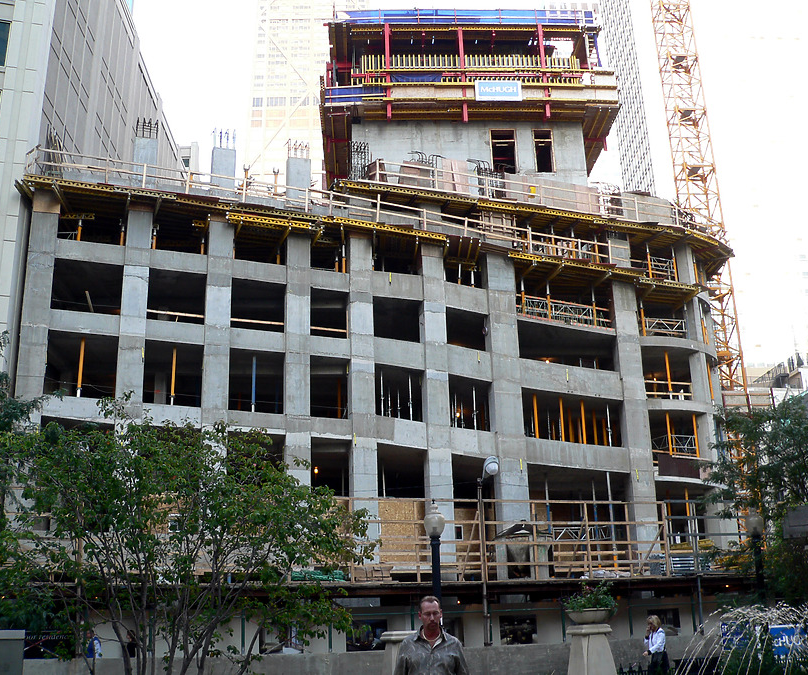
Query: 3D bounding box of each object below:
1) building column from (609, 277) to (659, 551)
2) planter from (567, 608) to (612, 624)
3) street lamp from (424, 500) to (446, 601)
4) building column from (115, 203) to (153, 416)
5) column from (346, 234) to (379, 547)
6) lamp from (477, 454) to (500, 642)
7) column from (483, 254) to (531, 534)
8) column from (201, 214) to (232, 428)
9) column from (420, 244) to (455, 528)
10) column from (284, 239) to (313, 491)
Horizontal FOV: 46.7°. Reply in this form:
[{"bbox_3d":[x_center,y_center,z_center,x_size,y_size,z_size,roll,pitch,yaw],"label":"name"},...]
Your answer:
[{"bbox_3d":[10.425,3.752,43.438,1.120,13.160,0.920,4,-18,-18],"label":"building column"},{"bbox_3d":[2.706,4.069,13.652,0.670,0.230,0.670,-2,-17,0],"label":"planter"},{"bbox_3d":[0.686,5.343,18.849,0.450,4.090,0.450,-2,-17,0],"label":"street lamp"},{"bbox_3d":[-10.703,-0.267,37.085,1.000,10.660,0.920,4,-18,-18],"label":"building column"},{"bbox_3d":[-1.914,2.177,39.493,0.970,13.940,0.920,4,-18,-18],"label":"column"},{"bbox_3d":[2.494,6.205,27.386,0.450,5.600,1.050,4,-18,-18],"label":"lamp"},{"bbox_3d":[4.425,2.799,41.599,1.300,13.540,0.920,4,-18,-18],"label":"column"},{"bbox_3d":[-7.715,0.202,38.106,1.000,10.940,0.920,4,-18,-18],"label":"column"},{"bbox_3d":[1.246,2.413,40.067,0.980,13.410,0.920,4,-18,-18],"label":"column"},{"bbox_3d":[-4.432,1.454,38.830,0.980,12.210,0.920,4,-18,-18],"label":"column"}]

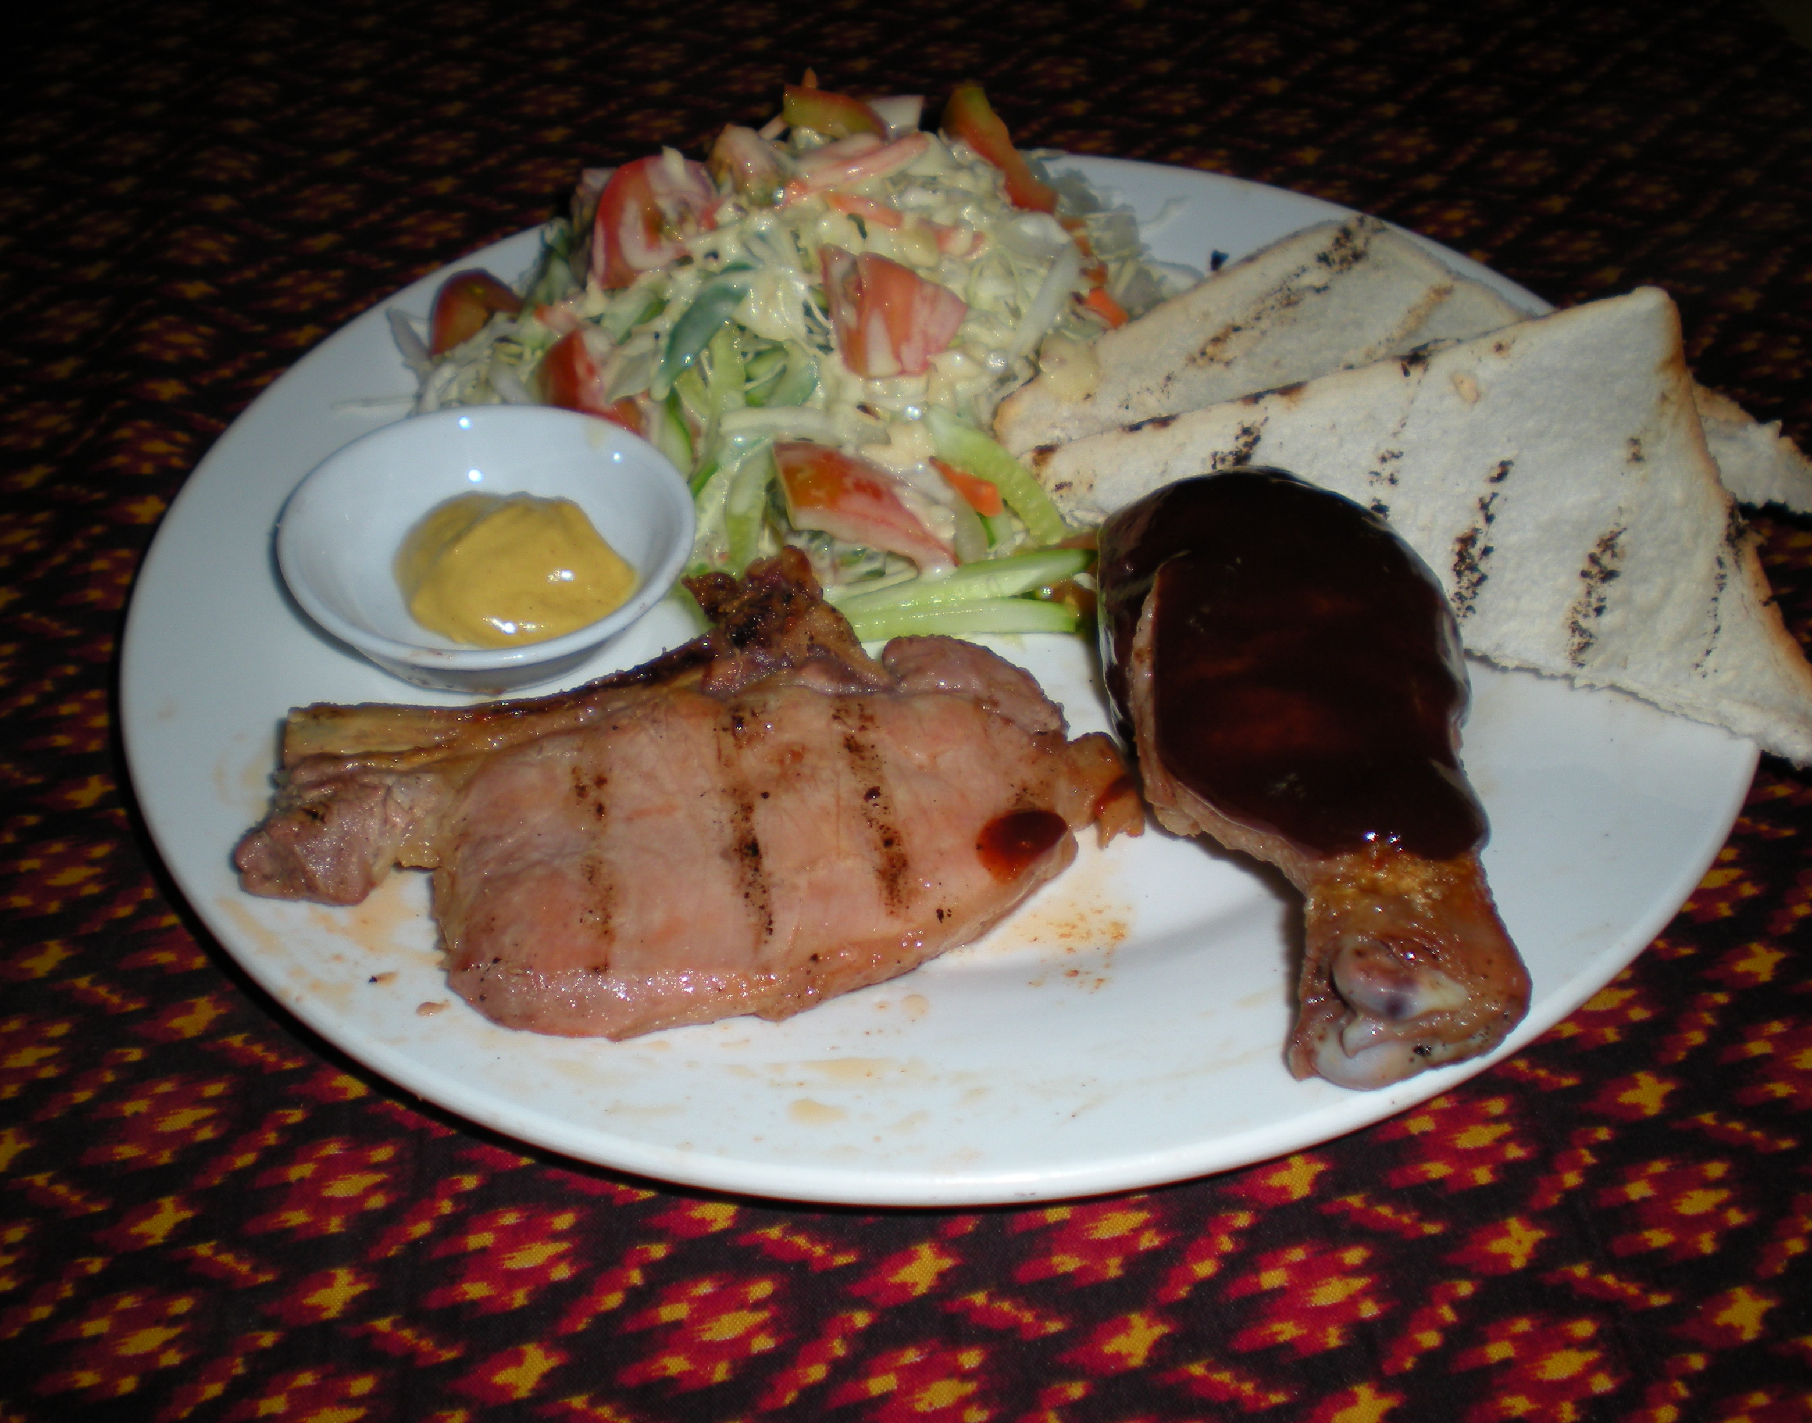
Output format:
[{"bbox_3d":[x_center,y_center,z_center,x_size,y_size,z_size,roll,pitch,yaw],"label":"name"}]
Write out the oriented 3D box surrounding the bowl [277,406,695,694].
[{"bbox_3d":[-0.073,-0.024,0.369,0.072,0.022,0.072,2,45,-2],"label":"bowl"}]

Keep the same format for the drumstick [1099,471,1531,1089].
[{"bbox_3d":[0.061,0.005,0.317,0.056,0.046,0.121,-7,43,-5],"label":"drumstick"}]

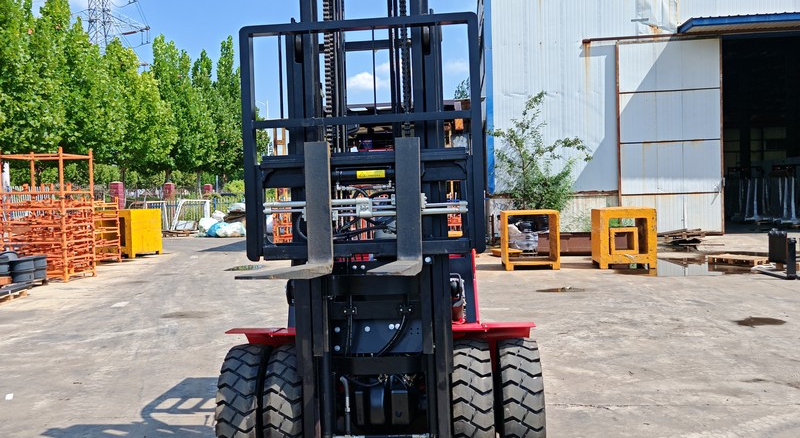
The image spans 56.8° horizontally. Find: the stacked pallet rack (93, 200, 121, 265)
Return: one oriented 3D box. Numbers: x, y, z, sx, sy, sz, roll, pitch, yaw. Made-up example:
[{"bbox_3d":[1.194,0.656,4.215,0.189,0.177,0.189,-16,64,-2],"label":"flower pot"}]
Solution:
[{"bbox_3d":[-8.525,0.342,20.278,1.200,1.800,1.150,-1,1,8],"label":"stacked pallet rack"}]

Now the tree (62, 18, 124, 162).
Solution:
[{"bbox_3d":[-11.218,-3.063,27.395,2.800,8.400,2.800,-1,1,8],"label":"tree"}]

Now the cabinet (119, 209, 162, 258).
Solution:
[{"bbox_3d":[-8.331,0.437,22.882,1.200,1.470,1.550,-1,1,12],"label":"cabinet"}]

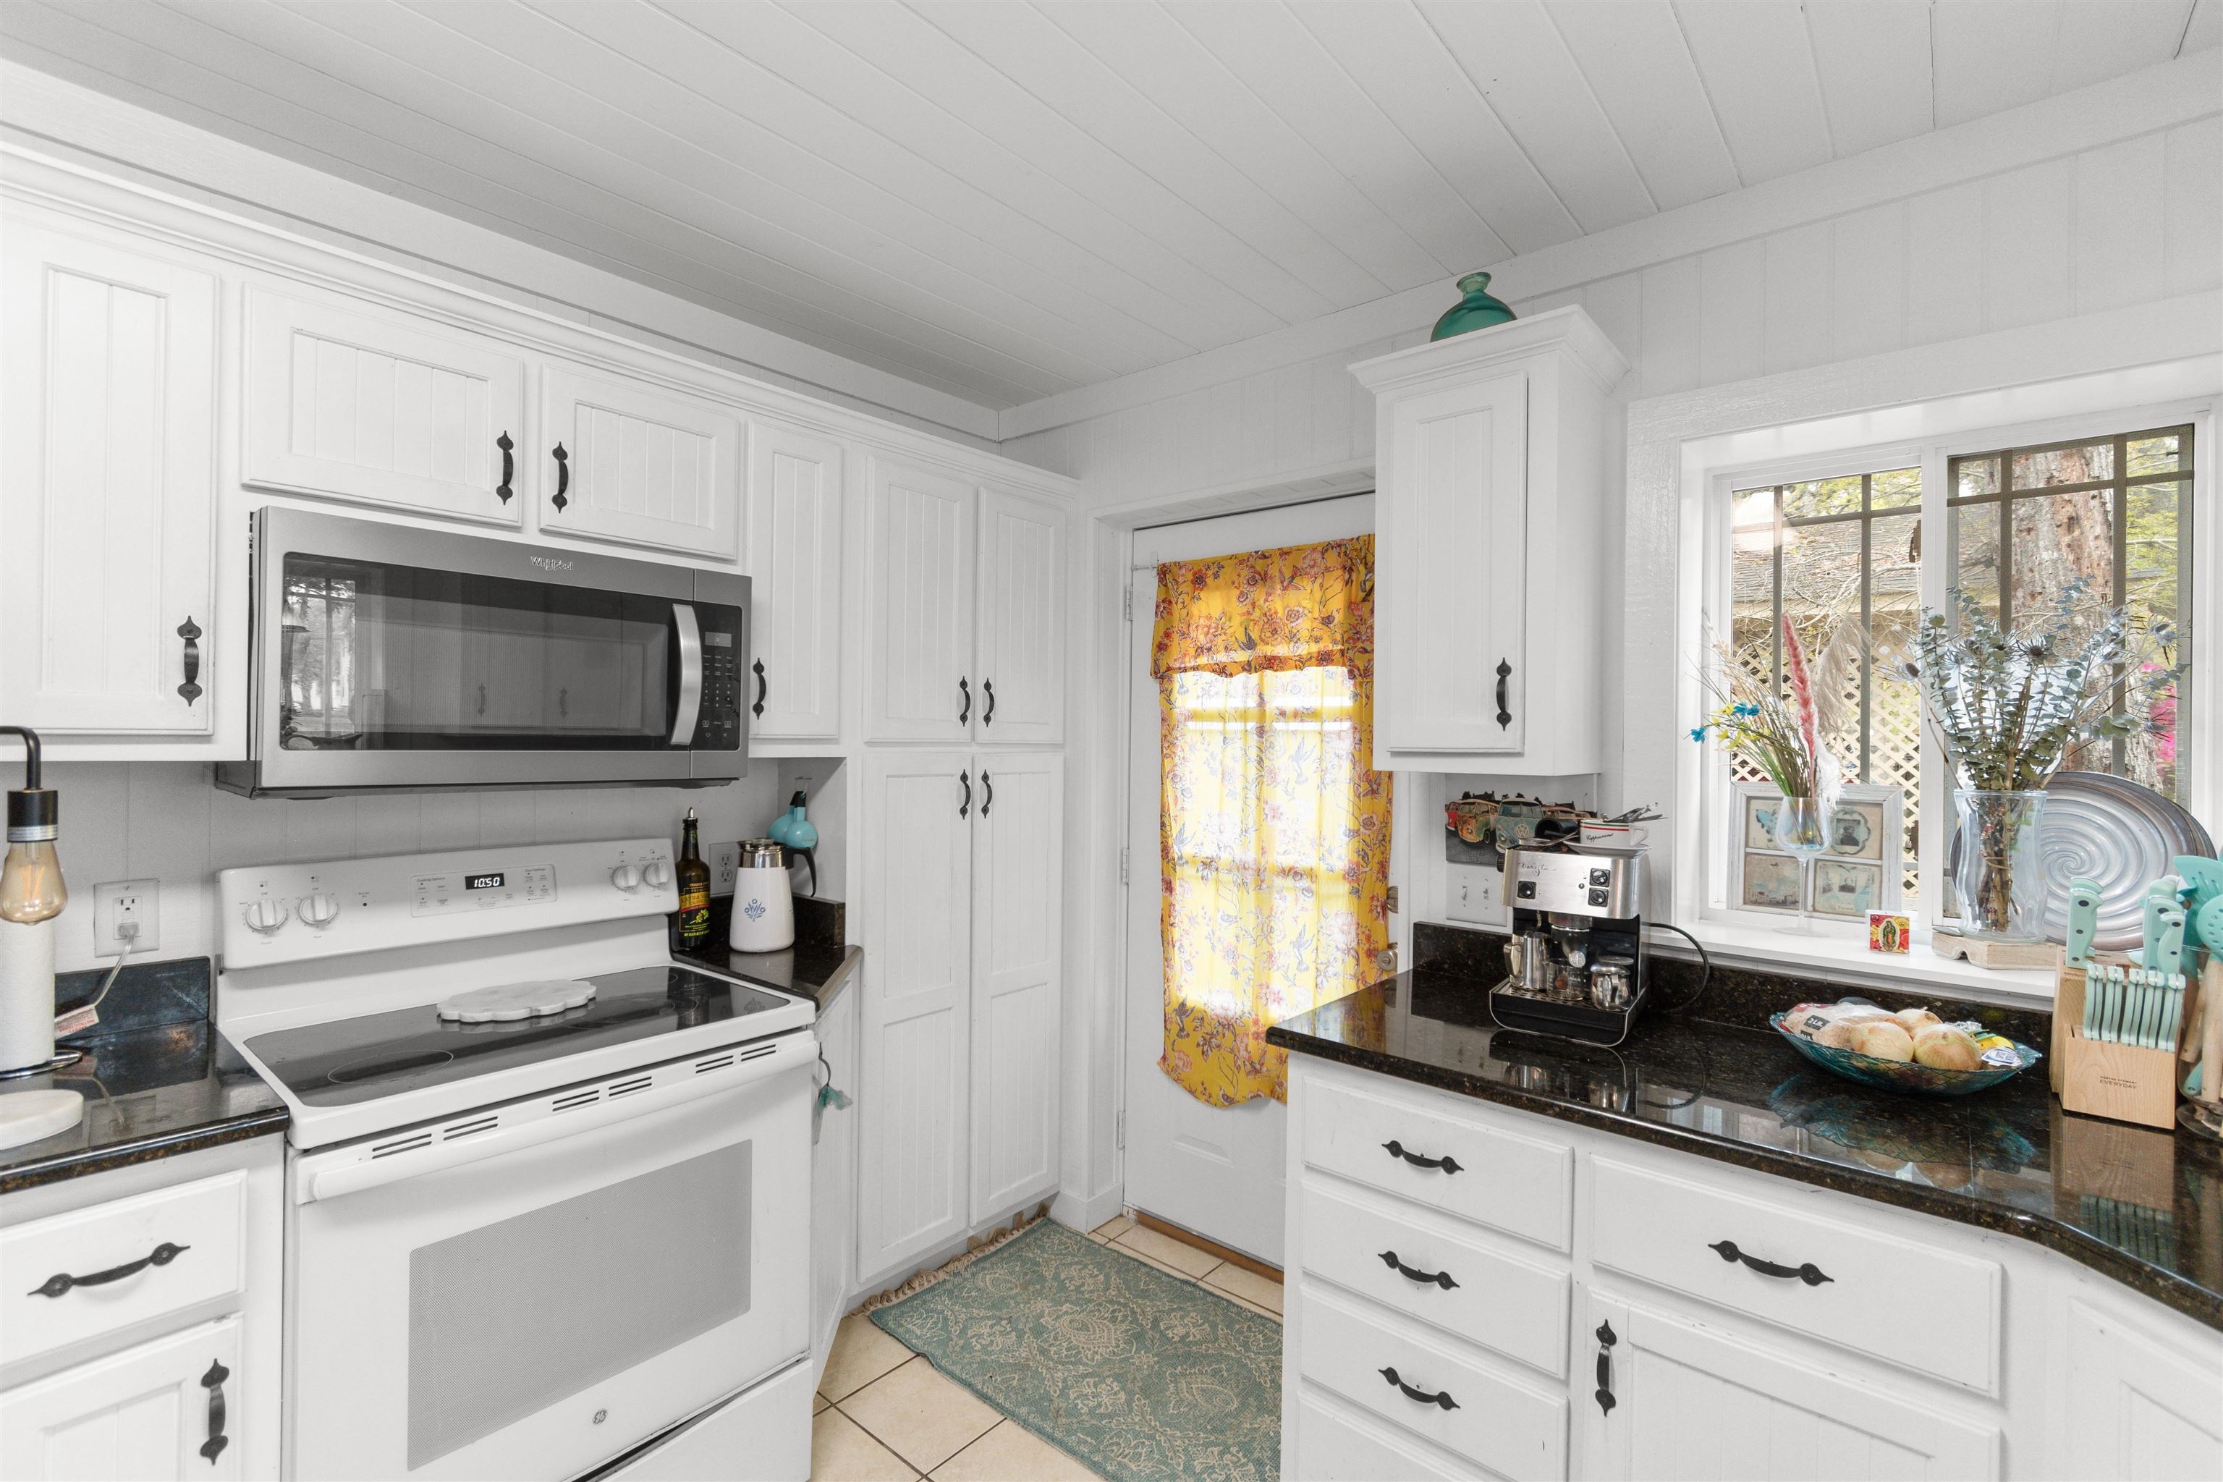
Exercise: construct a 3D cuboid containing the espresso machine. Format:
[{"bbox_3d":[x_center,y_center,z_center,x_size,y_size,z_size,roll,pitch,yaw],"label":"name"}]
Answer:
[{"bbox_3d":[0.839,0.352,1.682,0.220,0.320,0.245,1,0,38],"label":"espresso machine"}]

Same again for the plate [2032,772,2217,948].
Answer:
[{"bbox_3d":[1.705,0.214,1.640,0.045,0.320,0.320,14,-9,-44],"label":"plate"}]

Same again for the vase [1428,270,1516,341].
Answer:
[{"bbox_3d":[0.734,-0.839,1.878,0.195,0.225,0.195,1,0,41],"label":"vase"}]

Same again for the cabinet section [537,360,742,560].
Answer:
[{"bbox_3d":[-1.043,-0.536,1.947,0.320,0.300,0.376,0,0,41],"label":"cabinet section"}]

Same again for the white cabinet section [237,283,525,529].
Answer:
[{"bbox_3d":[-1.310,-0.539,1.645,0.320,0.300,0.368,0,0,41],"label":"white cabinet section"}]

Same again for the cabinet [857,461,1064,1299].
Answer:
[{"bbox_3d":[-0.526,0.343,2.719,0.360,2.150,0.770,1,0,42],"label":"cabinet"}]

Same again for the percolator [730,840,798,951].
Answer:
[{"bbox_3d":[-0.843,0.379,2.308,0.190,0.265,0.150,1,0,-11],"label":"percolator"}]

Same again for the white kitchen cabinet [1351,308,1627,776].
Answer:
[{"bbox_3d":[0.745,-0.343,1.850,0.420,0.810,0.330,1,0,41],"label":"white kitchen cabinet"}]

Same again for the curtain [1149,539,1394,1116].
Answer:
[{"bbox_3d":[0.402,0.248,2.471,0.730,1.510,0.080,1,0,39],"label":"curtain"}]

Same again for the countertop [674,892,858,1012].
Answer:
[{"bbox_3d":[-0.725,0.464,2.107,0.670,0.140,0.325,1,0,41],"label":"countertop"}]

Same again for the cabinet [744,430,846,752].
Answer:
[{"bbox_3d":[-0.834,-0.354,2.222,0.320,0.730,0.260,1,0,41],"label":"cabinet"}]

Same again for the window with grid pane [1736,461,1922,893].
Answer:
[{"bbox_3d":[1.437,-0.103,1.878,0.335,0.860,0.050,1,0,41],"label":"window with grid pane"}]

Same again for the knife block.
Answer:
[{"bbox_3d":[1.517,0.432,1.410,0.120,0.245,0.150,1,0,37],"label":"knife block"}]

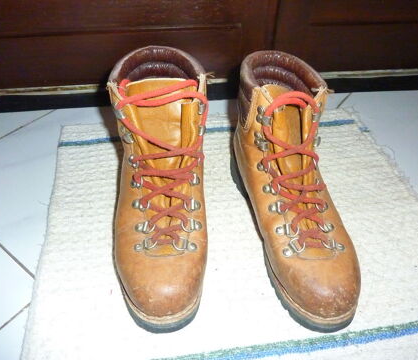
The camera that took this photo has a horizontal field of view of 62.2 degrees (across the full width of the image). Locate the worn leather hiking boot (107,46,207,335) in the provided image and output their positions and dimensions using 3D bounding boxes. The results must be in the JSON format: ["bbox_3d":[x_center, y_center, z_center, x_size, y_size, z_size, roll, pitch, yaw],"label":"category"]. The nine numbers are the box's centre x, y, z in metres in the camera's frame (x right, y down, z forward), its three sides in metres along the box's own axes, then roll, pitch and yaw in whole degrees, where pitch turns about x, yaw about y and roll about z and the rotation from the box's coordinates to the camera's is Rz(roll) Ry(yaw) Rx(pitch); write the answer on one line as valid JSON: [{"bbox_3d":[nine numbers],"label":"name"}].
[{"bbox_3d":[-0.055,-0.007,0.402,0.108,0.162,0.300,-1,47,-3],"label":"worn leather hiking boot"}]

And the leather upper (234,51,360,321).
[{"bbox_3d":[0.103,-0.007,0.401,0.107,0.152,0.296,-7,47,-9],"label":"leather upper"}]

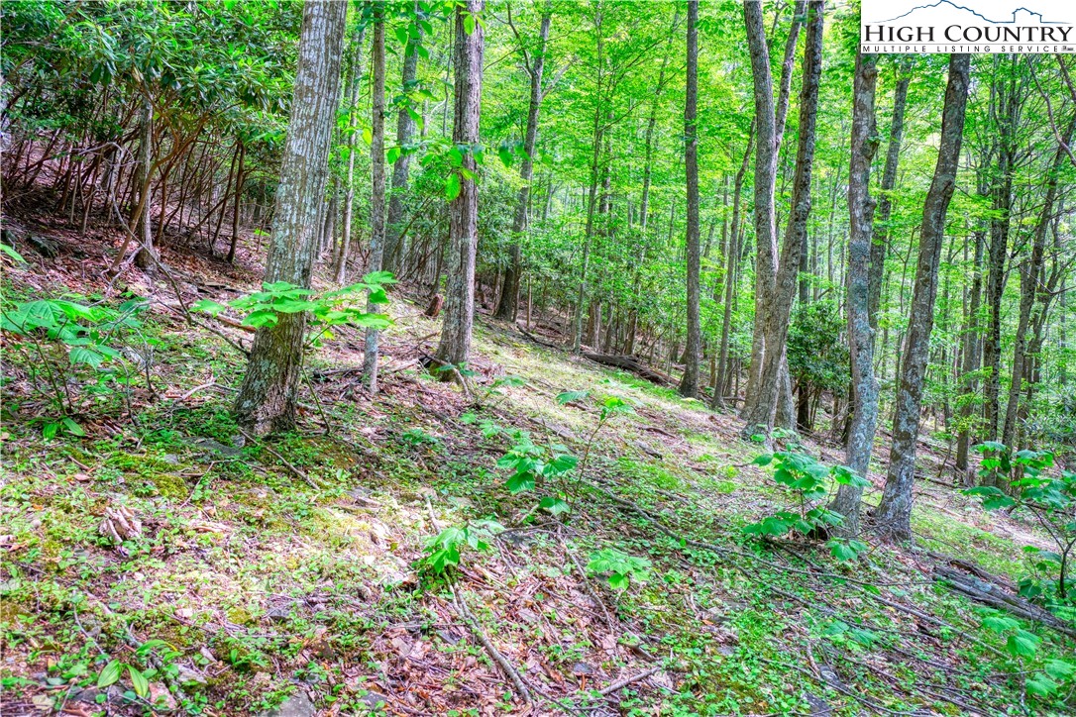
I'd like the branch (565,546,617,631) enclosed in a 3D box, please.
[{"bbox_3d":[0.249,1.128,4.050,0.080,0.040,0.842,17,9,-16],"label":"branch"}]

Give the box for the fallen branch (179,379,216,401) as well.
[{"bbox_3d":[-2.135,0.201,5.075,0.060,0.050,0.284,20,25,14],"label":"fallen branch"}]

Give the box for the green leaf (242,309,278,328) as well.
[{"bbox_3d":[-1.583,-0.230,4.600,0.160,0.035,0.160,3,24,25],"label":"green leaf"}]

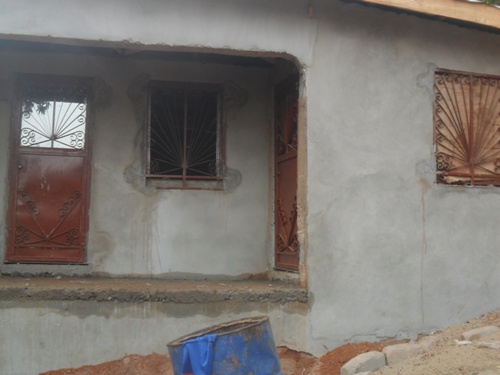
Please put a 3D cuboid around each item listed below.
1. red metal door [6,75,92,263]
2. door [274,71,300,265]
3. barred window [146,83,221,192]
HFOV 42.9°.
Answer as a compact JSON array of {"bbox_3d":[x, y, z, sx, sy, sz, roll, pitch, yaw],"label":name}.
[{"bbox_3d":[-2.212,-0.212,7.070,0.880,2.100,0.100,2,-6,-9],"label":"red metal door"},{"bbox_3d":[0.420,-0.174,6.860,0.080,2.100,0.870,3,-6,-18],"label":"door"},{"bbox_3d":[-0.740,-0.605,7.360,0.890,1.220,0.080,2,-6,-9],"label":"barred window"}]

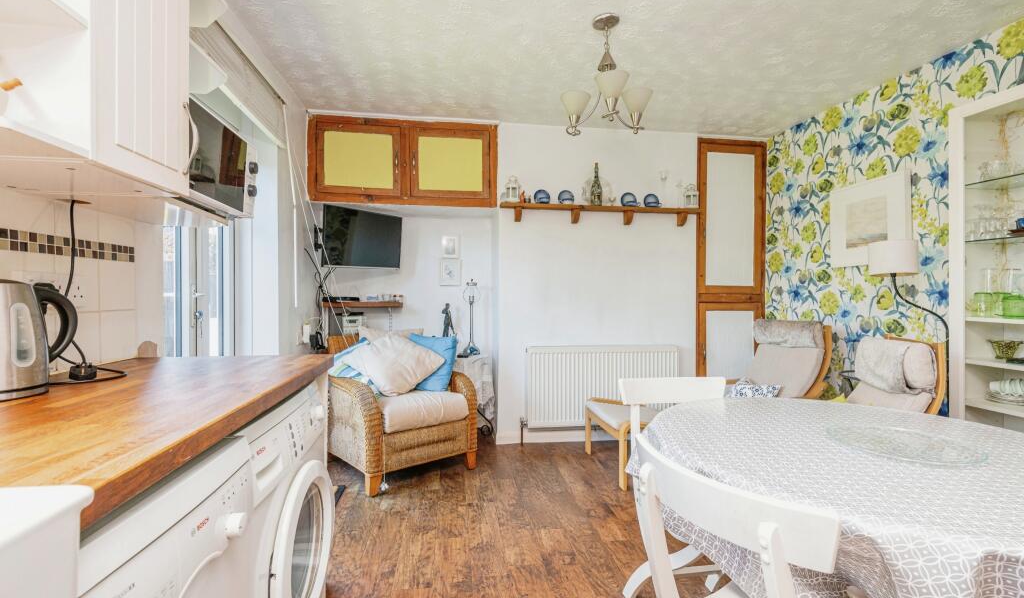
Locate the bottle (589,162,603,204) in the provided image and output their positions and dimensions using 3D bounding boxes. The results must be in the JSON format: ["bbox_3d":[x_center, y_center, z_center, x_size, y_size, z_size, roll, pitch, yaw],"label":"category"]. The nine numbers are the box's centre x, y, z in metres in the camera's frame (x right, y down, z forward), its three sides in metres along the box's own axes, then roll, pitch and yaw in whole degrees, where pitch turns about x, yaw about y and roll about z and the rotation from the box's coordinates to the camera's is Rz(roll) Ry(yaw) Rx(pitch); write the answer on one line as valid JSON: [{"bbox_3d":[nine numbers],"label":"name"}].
[{"bbox_3d":[0.632,-0.867,3.428,0.082,0.316,0.082,0,0,-8],"label":"bottle"}]

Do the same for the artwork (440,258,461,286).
[{"bbox_3d":[-0.520,-0.222,3.855,0.170,0.225,0.020,0,0,-9],"label":"artwork"}]

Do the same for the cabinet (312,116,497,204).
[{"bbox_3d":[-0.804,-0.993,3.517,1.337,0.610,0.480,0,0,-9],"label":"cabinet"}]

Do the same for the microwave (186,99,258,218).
[{"bbox_3d":[-1.038,-0.411,1.378,0.340,0.260,0.445,0,0,-9],"label":"microwave"}]

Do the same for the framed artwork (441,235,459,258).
[{"bbox_3d":[-0.529,-0.440,3.852,0.145,0.195,0.020,0,0,-9],"label":"framed artwork"}]

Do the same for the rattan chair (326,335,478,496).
[{"bbox_3d":[-0.774,0.682,3.042,0.730,0.830,0.820,0,0,-39],"label":"rattan chair"}]

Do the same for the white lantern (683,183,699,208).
[{"bbox_3d":[1.417,-0.810,3.610,0.090,0.205,0.085,0,0,-9],"label":"white lantern"}]

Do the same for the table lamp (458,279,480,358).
[{"bbox_3d":[-0.323,0.147,3.624,0.155,0.622,0.155,0,0,-8],"label":"table lamp"}]

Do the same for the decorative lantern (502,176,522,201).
[{"bbox_3d":[0.011,-0.803,3.341,0.112,0.200,0.108,0,0,-8],"label":"decorative lantern"}]

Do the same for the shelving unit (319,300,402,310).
[{"bbox_3d":[-1.170,0.049,3.632,0.610,0.045,0.200,0,0,-8],"label":"shelving unit"}]

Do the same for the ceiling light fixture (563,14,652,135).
[{"bbox_3d":[0.470,-1.046,2.100,0.455,0.520,0.425,0,0,-8],"label":"ceiling light fixture"}]

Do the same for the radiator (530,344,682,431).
[{"bbox_3d":[0.692,0.652,3.462,1.190,0.600,0.095,0,0,-8],"label":"radiator"}]

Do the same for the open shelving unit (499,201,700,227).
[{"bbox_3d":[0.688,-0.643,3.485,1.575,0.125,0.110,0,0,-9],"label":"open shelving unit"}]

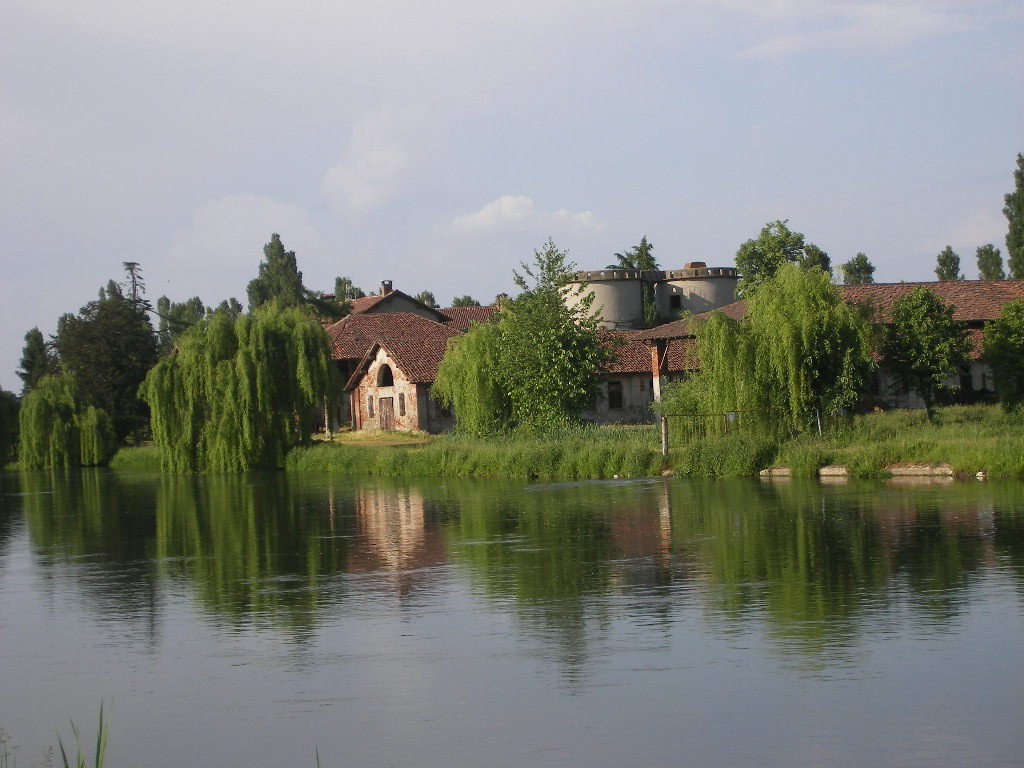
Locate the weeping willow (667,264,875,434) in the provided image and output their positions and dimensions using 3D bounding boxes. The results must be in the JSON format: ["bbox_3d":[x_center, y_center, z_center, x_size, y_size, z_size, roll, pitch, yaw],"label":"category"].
[{"bbox_3d":[10.214,-1.368,88.000,8.080,6.760,7.500,-3,-1,0],"label":"weeping willow"}]

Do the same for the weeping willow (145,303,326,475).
[{"bbox_3d":[-14.405,0.235,116.000,9.740,8.610,9.000,-3,-1,0],"label":"weeping willow"}]

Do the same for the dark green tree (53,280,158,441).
[{"bbox_3d":[-32.064,-1.854,175.000,8.110,12.370,8.000,-3,-1,0],"label":"dark green tree"}]

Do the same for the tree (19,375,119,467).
[{"bbox_3d":[-28.049,2.303,140.000,6.000,5.940,6.000,-3,-1,0],"label":"tree"}]

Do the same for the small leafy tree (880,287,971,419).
[{"bbox_3d":[17.147,-1.306,92.000,3.620,5.360,3.700,-3,-1,0],"label":"small leafy tree"}]

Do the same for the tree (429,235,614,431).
[{"bbox_3d":[0.478,-2.162,101.000,7.770,8.740,6.800,-3,-1,0],"label":"tree"}]

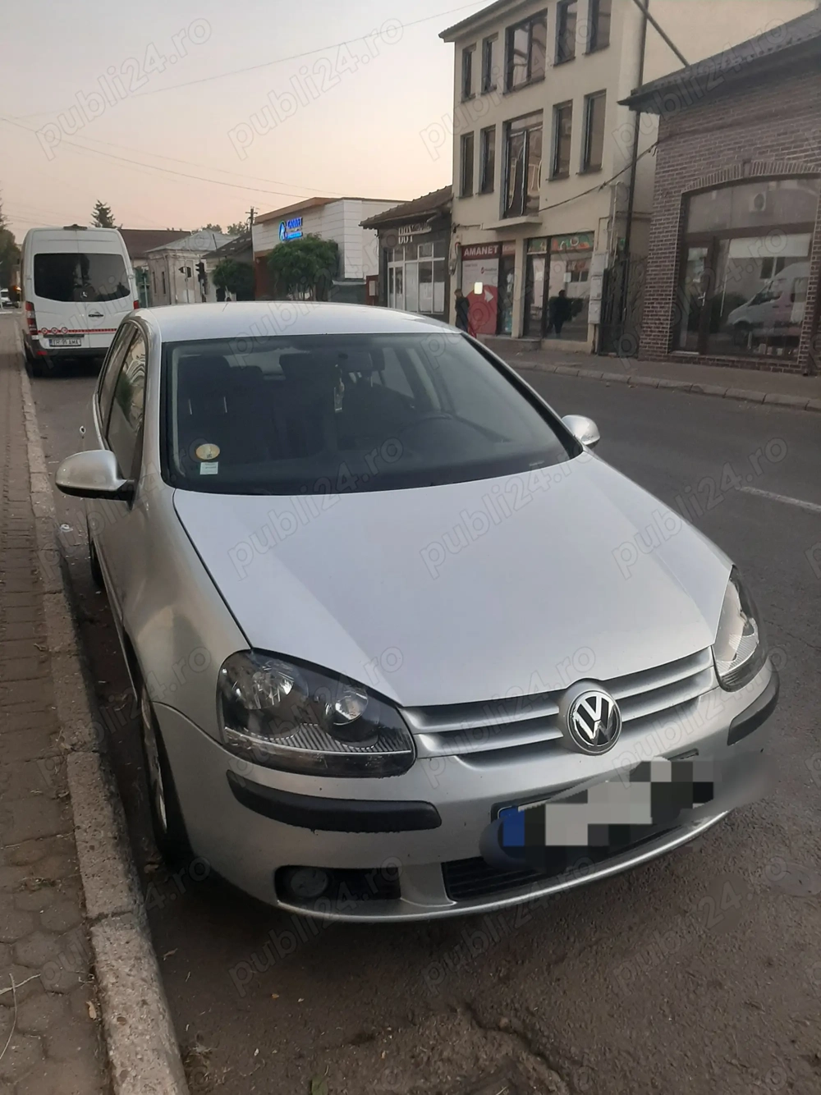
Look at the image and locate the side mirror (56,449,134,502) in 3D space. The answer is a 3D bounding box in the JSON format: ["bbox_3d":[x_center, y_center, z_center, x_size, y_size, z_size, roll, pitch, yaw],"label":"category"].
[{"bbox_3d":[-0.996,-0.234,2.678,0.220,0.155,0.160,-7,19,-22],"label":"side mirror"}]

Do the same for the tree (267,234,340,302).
[{"bbox_3d":[-4.225,-10.415,33.408,2.800,3.500,2.800,-7,18,-24],"label":"tree"}]

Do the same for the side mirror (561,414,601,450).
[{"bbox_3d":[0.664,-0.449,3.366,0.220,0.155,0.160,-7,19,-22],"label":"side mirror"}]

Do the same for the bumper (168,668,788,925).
[{"bbox_3d":[0.309,0.531,2.148,1.740,0.460,0.580,-7,19,-22],"label":"bumper"}]

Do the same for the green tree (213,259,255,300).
[{"bbox_3d":[-10.287,-15.274,49.951,2.800,3.200,2.800,-7,18,-24],"label":"green tree"}]

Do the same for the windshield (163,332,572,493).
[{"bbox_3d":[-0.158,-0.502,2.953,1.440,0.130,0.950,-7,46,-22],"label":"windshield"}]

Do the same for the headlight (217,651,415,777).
[{"bbox_3d":[-0.215,0.339,1.828,0.385,0.240,0.370,-7,19,-22],"label":"headlight"}]

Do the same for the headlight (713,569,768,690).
[{"bbox_3d":[0.849,0.201,2.269,0.385,0.240,0.370,-7,19,-22],"label":"headlight"}]

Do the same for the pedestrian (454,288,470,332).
[{"bbox_3d":[1.541,-6.886,25.517,0.420,1.630,0.500,-6,18,-20],"label":"pedestrian"}]

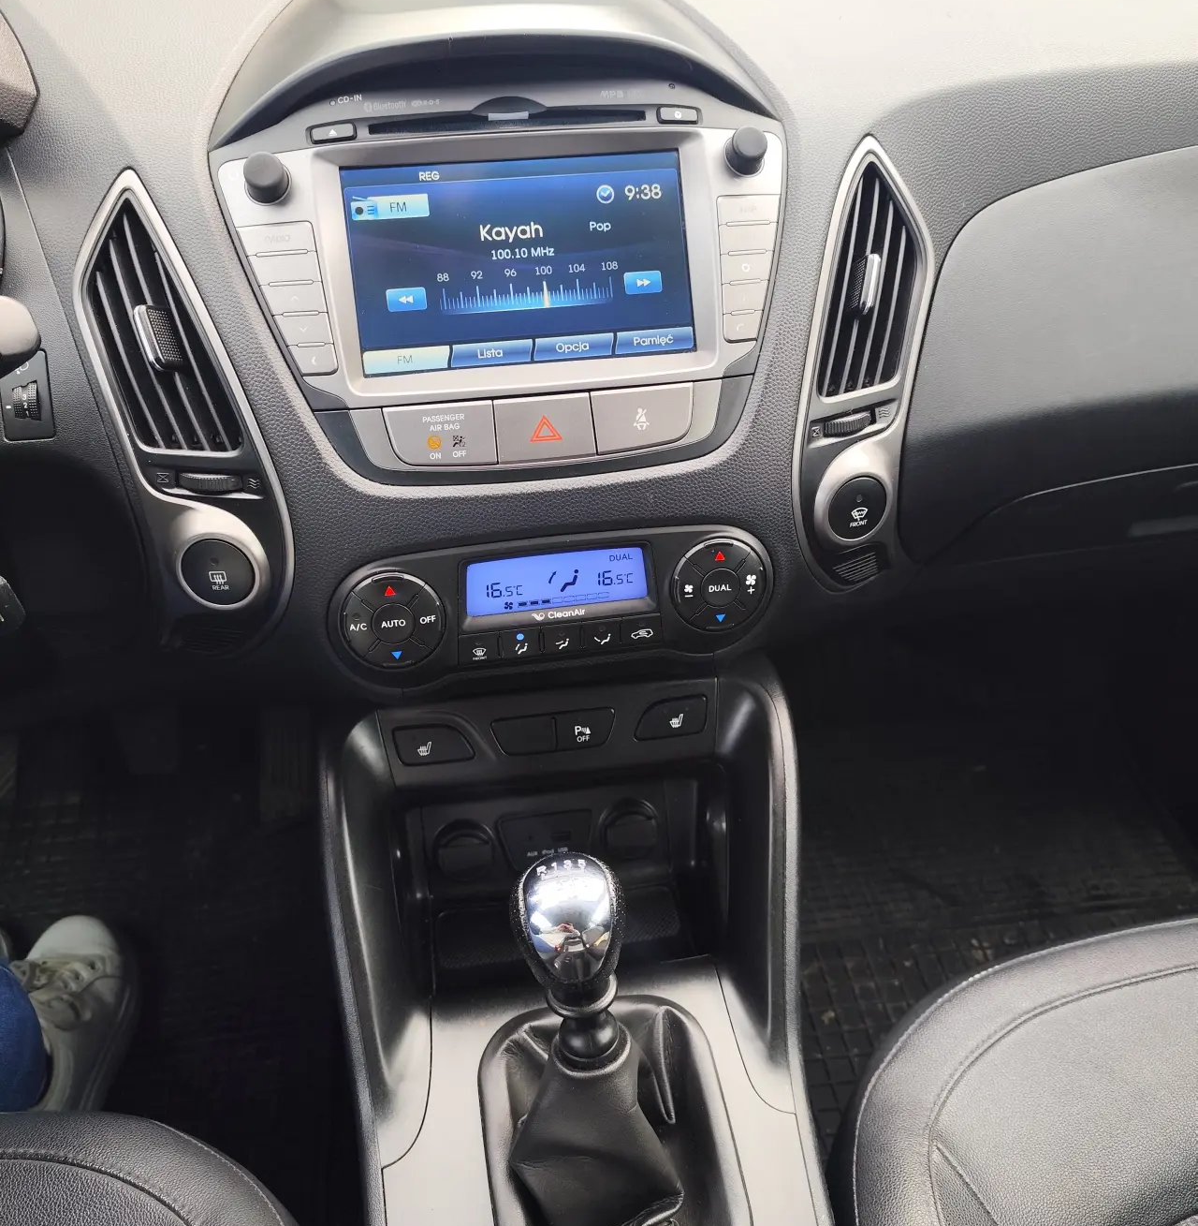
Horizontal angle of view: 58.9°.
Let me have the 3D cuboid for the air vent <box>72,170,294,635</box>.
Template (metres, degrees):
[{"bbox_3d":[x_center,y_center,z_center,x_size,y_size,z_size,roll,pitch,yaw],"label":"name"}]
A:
[{"bbox_3d":[-0.182,-0.083,0.475,0.070,0.220,0.032,-13,13,7],"label":"air vent"}]

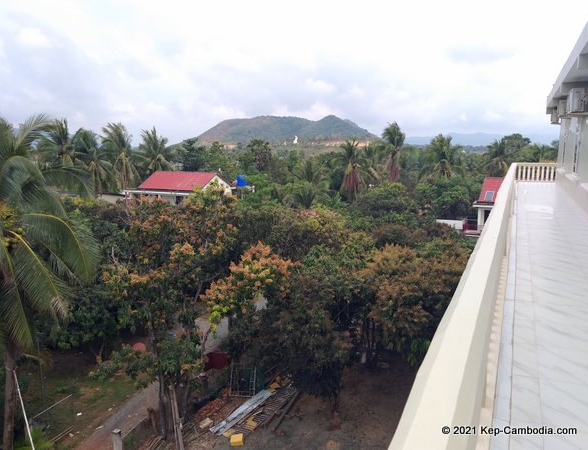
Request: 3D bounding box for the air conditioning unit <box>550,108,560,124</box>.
[{"bbox_3d":[10.656,-4.442,18.334,0.300,0.560,0.800,5,11,26],"label":"air conditioning unit"}]

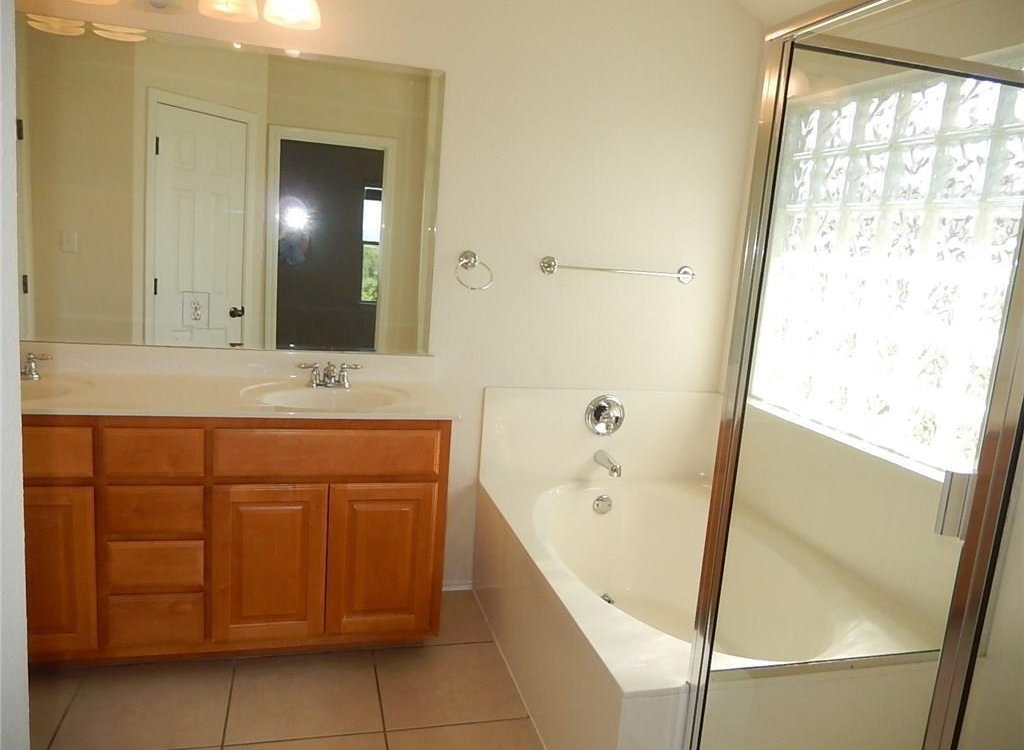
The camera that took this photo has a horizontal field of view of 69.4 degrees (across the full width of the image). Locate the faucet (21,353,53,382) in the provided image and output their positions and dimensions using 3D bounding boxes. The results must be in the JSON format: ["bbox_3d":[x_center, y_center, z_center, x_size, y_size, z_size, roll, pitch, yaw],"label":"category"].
[{"bbox_3d":[-1.645,-0.027,2.419,0.228,0.092,0.145,1,10,-15],"label":"faucet"}]

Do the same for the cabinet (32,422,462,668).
[{"bbox_3d":[-1.143,0.506,2.502,1.764,0.868,0.543,1,10,-15],"label":"cabinet"}]

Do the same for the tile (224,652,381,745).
[{"bbox_3d":[-0.652,1.015,2.349,0.457,0.010,0.447,1,10,-15],"label":"tile"}]

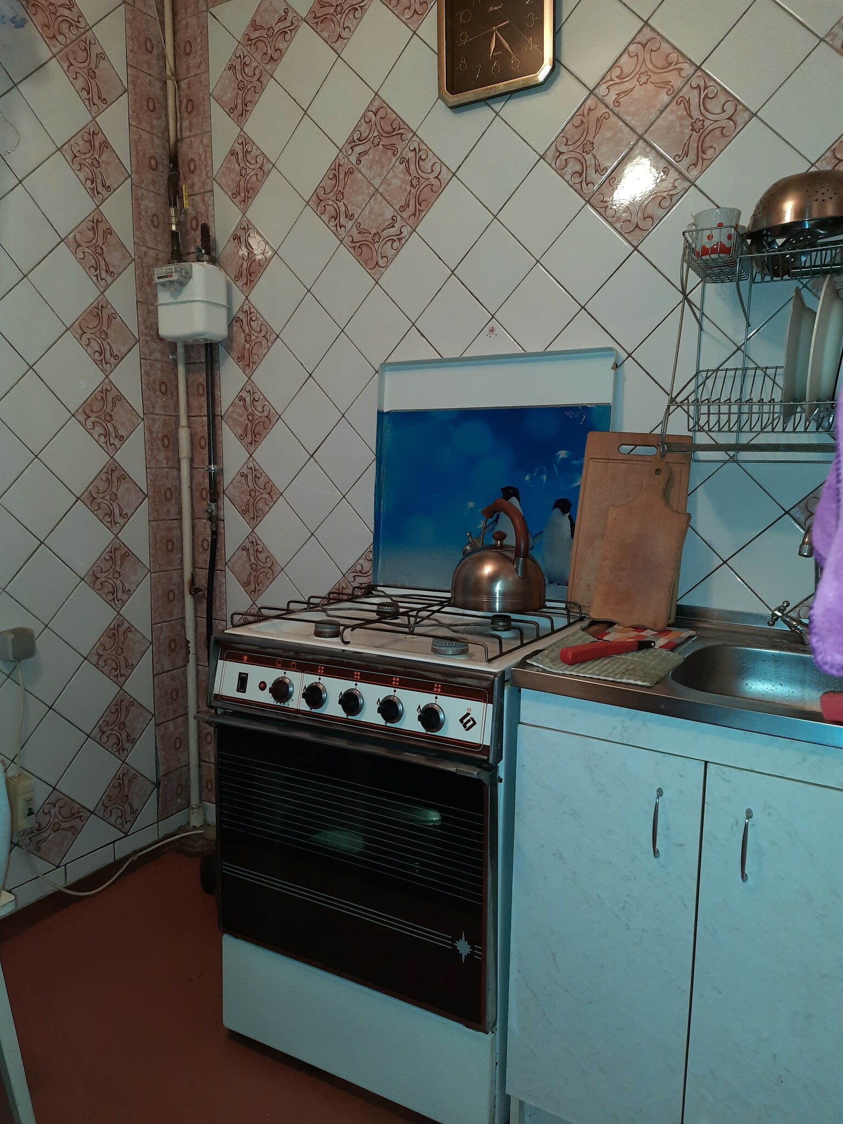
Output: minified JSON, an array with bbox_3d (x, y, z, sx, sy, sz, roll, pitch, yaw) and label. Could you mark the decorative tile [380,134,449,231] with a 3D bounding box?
[{"bbox_3d":[-0.014,-0.901,1.853,0.150,0.150,0.012,-46,-17,27],"label":"decorative tile"}]

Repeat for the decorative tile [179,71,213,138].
[{"bbox_3d":[-0.639,-1.264,2.170,0.149,0.149,0.010,5,10,30],"label":"decorative tile"}]

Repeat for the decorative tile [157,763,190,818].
[{"bbox_3d":[-0.756,0.709,2.417,0.012,0.141,0.148,5,9,30],"label":"decorative tile"}]

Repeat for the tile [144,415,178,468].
[{"bbox_3d":[-0.747,-0.350,2.272,0.010,0.150,0.150,5,9,30],"label":"tile"}]

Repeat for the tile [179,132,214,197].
[{"bbox_3d":[-0.636,-1.113,2.192,0.140,0.150,0.012,5,9,30],"label":"tile"}]

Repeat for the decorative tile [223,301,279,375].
[{"bbox_3d":[-0.479,-0.621,2.168,0.150,0.150,0.010,-47,-17,27],"label":"decorative tile"}]

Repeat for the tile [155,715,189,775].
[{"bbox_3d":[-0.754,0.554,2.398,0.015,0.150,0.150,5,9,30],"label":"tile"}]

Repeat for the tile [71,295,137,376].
[{"bbox_3d":[-0.843,-0.602,2.070,0.010,0.150,0.150,5,54,30],"label":"tile"}]

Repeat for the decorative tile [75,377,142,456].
[{"bbox_3d":[-0.841,-0.388,2.099,0.010,0.150,0.150,5,53,31],"label":"decorative tile"}]

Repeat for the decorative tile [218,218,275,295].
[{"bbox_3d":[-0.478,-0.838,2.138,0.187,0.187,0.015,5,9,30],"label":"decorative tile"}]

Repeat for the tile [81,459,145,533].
[{"bbox_3d":[-0.846,-0.176,2.128,0.010,0.150,0.150,5,54,30],"label":"tile"}]

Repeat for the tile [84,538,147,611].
[{"bbox_3d":[-0.844,0.036,2.161,0.012,0.150,0.150,5,-36,30],"label":"tile"}]

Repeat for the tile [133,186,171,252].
[{"bbox_3d":[-0.746,-0.954,2.184,0.010,0.150,0.150,5,9,30],"label":"tile"}]

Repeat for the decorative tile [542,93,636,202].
[{"bbox_3d":[0.354,-0.869,1.634,0.150,0.150,0.010,-47,-17,27],"label":"decorative tile"}]

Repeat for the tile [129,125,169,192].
[{"bbox_3d":[-0.745,-1.104,2.163,0.010,0.150,0.150,5,9,30],"label":"tile"}]

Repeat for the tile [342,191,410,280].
[{"bbox_3d":[-0.108,-0.803,1.923,0.150,0.150,0.010,51,28,15],"label":"tile"}]

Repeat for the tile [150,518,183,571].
[{"bbox_3d":[-0.750,-0.050,2.310,0.012,0.150,0.148,5,9,30],"label":"tile"}]

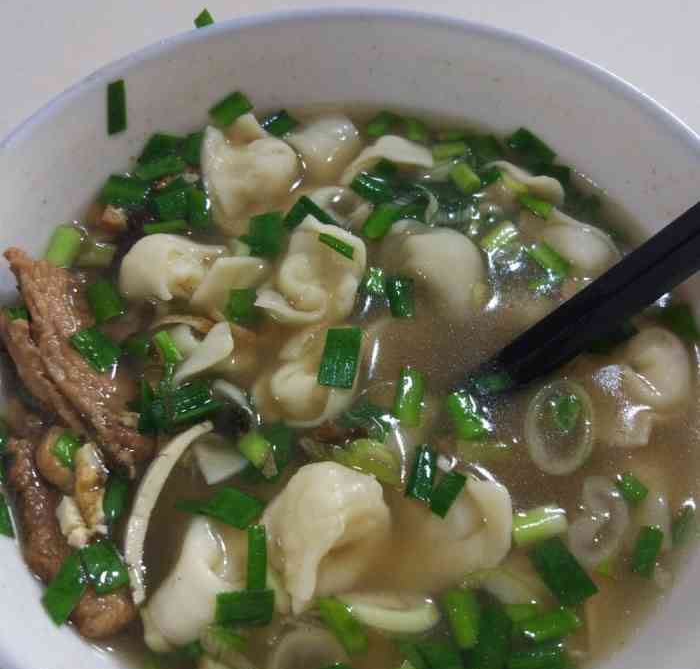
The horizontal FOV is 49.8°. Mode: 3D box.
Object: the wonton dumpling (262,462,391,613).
[{"bbox_3d":[-0.005,0.046,0.173,0.029,0.024,0.034,6,58,2],"label":"wonton dumpling"}]

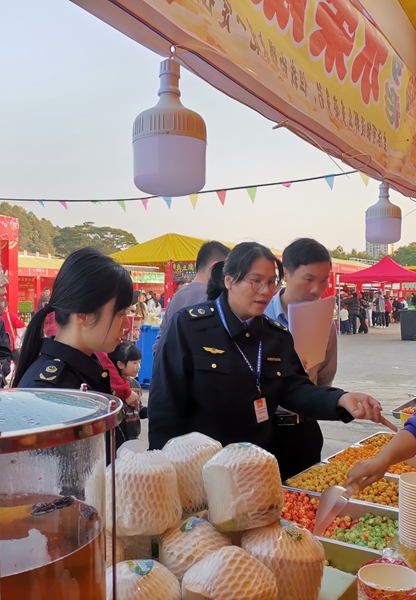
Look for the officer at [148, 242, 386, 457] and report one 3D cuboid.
[{"bbox_3d":[0.145,0.610,1.860,0.600,1.580,0.500,0,0,-32],"label":"officer"}]

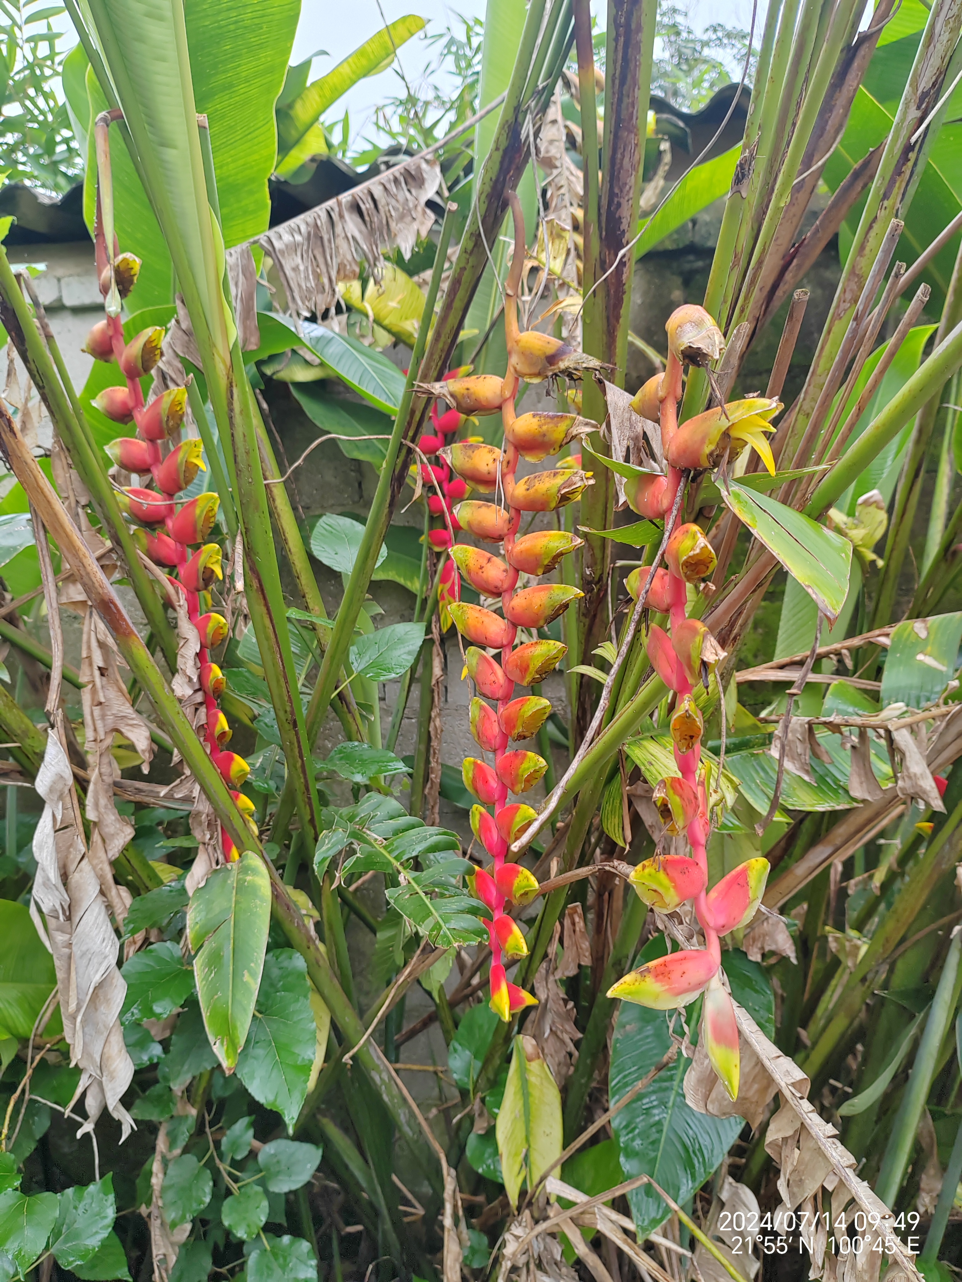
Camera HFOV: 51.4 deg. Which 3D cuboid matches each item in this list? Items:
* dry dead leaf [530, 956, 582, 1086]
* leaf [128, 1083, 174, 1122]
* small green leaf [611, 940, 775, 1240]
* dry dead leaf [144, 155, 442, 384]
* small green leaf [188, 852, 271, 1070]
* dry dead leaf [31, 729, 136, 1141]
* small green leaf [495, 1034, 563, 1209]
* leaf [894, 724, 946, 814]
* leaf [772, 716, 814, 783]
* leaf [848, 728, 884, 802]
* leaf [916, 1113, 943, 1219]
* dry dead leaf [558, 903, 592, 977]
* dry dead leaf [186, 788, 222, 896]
[{"bbox_3d":[0.098,0.494,1.300,0.070,0.169,0.045,1,7,0],"label":"dry dead leaf"},{"bbox_3d":[-0.461,0.645,1.400,0.065,0.053,0.030,0,7,-6],"label":"leaf"},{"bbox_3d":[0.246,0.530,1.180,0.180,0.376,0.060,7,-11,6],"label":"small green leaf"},{"bbox_3d":[-0.273,-0.551,1.500,0.526,0.188,0.090,-24,3,-3],"label":"dry dead leaf"},{"bbox_3d":[-0.256,0.326,1.020,0.082,0.226,0.040,4,-6,-6],"label":"small green leaf"},{"bbox_3d":[-0.429,0.318,1.080,0.091,0.441,0.075,-7,3,-6],"label":"dry dead leaf"},{"bbox_3d":[0.057,0.578,1.200,0.079,0.208,0.040,1,7,0],"label":"small green leaf"},{"bbox_3d":[0.533,0.156,1.220,0.051,0.110,0.030,-20,6,16],"label":"leaf"},{"bbox_3d":[0.395,0.138,1.270,0.053,0.085,0.025,-5,3,6],"label":"leaf"},{"bbox_3d":[0.493,0.158,1.280,0.046,0.095,0.022,-4,3,11],"label":"leaf"},{"bbox_3d":[0.636,0.742,1.420,0.043,0.154,0.030,3,7,17],"label":"leaf"},{"bbox_3d":[0.124,0.393,1.320,0.045,0.097,0.025,1,7,0],"label":"dry dead leaf"},{"bbox_3d":[-0.310,0.225,1.120,0.038,0.119,0.035,3,3,-6],"label":"dry dead leaf"}]

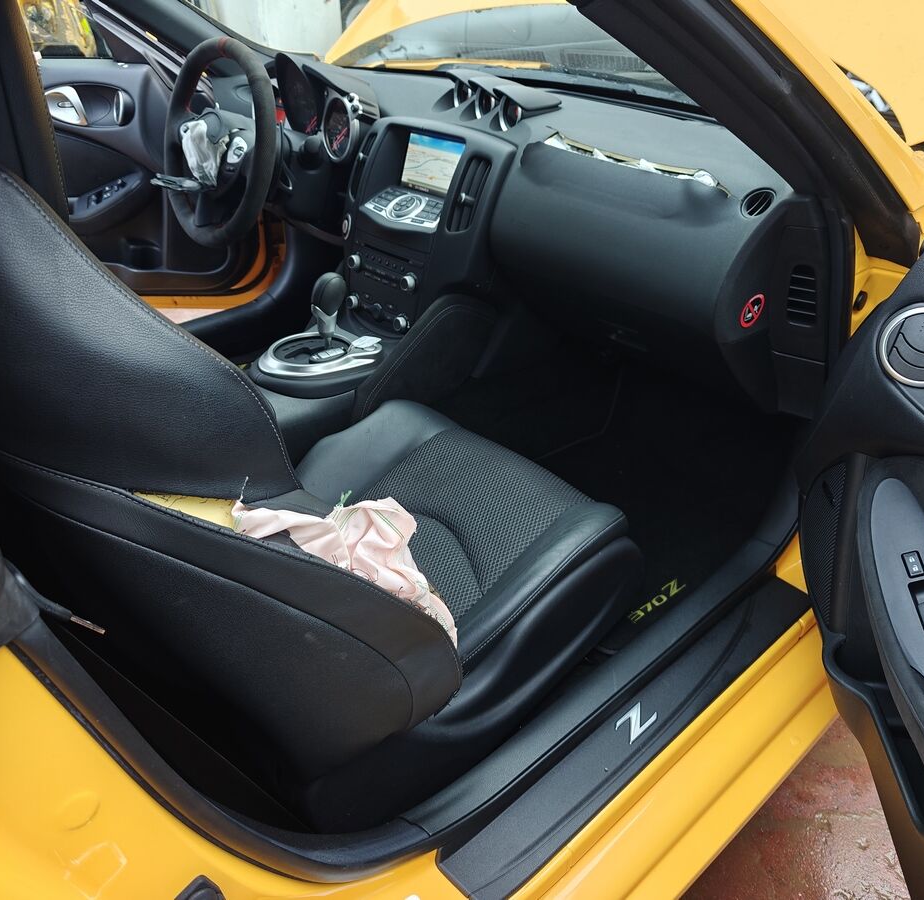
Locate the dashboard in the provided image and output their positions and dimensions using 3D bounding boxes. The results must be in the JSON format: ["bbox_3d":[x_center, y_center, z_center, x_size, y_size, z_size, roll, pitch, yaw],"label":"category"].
[{"bbox_3d":[0.012,-0.459,1.423,0.500,0.425,1.390,-25,39,-35],"label":"dashboard"}]

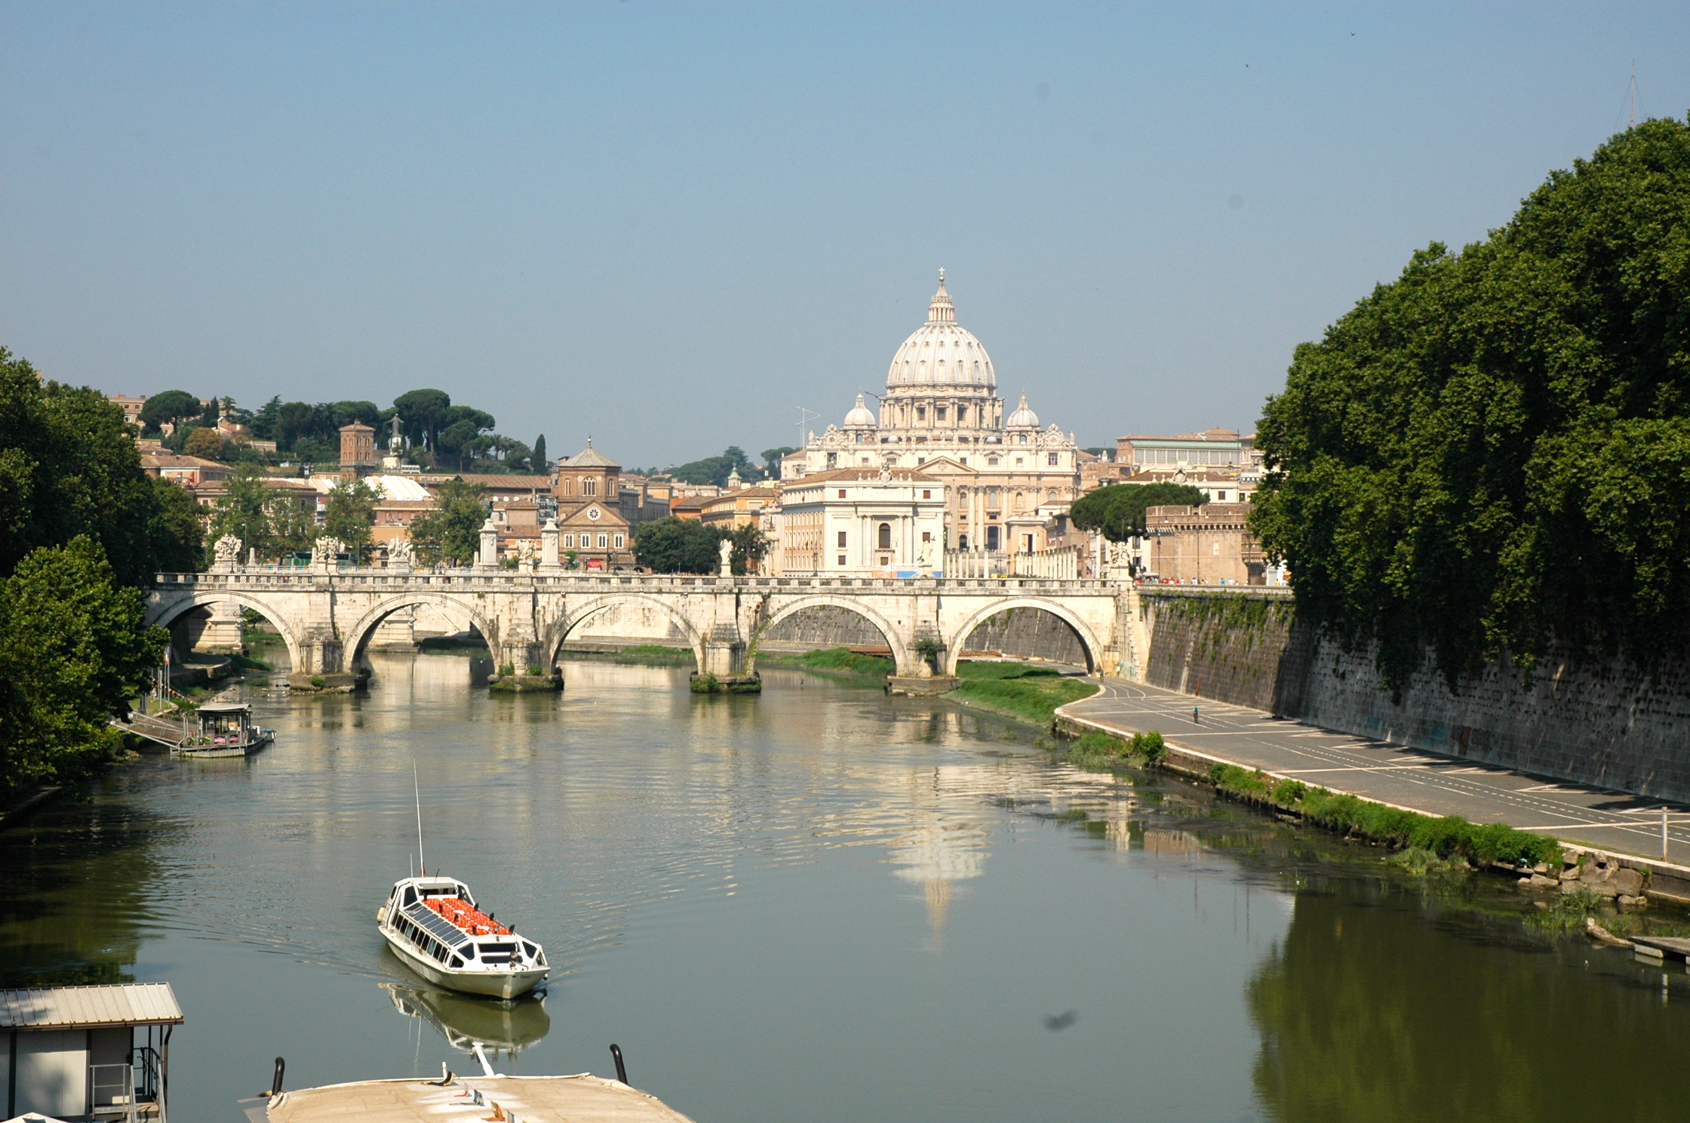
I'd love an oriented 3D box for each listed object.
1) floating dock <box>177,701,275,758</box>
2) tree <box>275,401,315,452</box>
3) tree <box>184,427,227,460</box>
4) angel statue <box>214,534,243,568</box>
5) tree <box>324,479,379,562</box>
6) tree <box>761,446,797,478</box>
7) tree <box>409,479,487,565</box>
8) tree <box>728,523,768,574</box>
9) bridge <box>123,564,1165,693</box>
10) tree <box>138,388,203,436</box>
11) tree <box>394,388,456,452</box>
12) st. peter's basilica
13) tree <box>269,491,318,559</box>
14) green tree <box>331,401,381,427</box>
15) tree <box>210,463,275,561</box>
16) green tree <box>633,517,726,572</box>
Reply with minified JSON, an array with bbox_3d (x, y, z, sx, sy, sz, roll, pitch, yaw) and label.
[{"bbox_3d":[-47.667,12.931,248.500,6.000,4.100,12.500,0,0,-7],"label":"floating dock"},{"bbox_3d":[-171.686,-42.045,1010.000,12.120,16.080,12.120,0,0,-10],"label":"tree"},{"bbox_3d":[-190.025,-35.067,960.000,12.540,9.800,12.000,0,0,-11],"label":"tree"},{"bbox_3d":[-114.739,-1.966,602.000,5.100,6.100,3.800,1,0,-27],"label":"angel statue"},{"bbox_3d":[-106.543,-8.048,698.000,11.680,19.800,11.500,0,0,-9],"label":"tree"},{"bbox_3d":[-32.324,-48.976,1600.000,17.920,16.330,17.920,0,0,-1],"label":"tree"},{"bbox_3d":[-83.045,-7.656,676.000,16.280,19.450,15.000,0,0,-7],"label":"tree"},{"bbox_3d":[-16.799,-2.057,560.000,6.720,9.370,6.720,0,0,-2],"label":"tree"},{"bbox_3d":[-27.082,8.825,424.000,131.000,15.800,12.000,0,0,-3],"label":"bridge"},{"bbox_3d":[-210.846,-46.374,1010.000,19.390,14.840,19.390,0,0,-12],"label":"tree"},{"bbox_3d":[-131.495,-43.900,1010.000,18.960,19.790,17.500,0,0,-7],"label":"tree"},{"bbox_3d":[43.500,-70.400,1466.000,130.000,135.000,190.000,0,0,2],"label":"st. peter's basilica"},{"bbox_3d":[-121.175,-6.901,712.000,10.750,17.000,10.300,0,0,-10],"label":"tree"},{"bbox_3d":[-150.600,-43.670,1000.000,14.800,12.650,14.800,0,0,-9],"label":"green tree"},{"bbox_3d":[-130.275,-9.999,700.000,13.720,22.570,13.720,0,0,-11],"label":"tree"},{"bbox_3d":[-31.758,-2.933,625.000,17.350,11.220,15.000,0,0,-3],"label":"green tree"}]

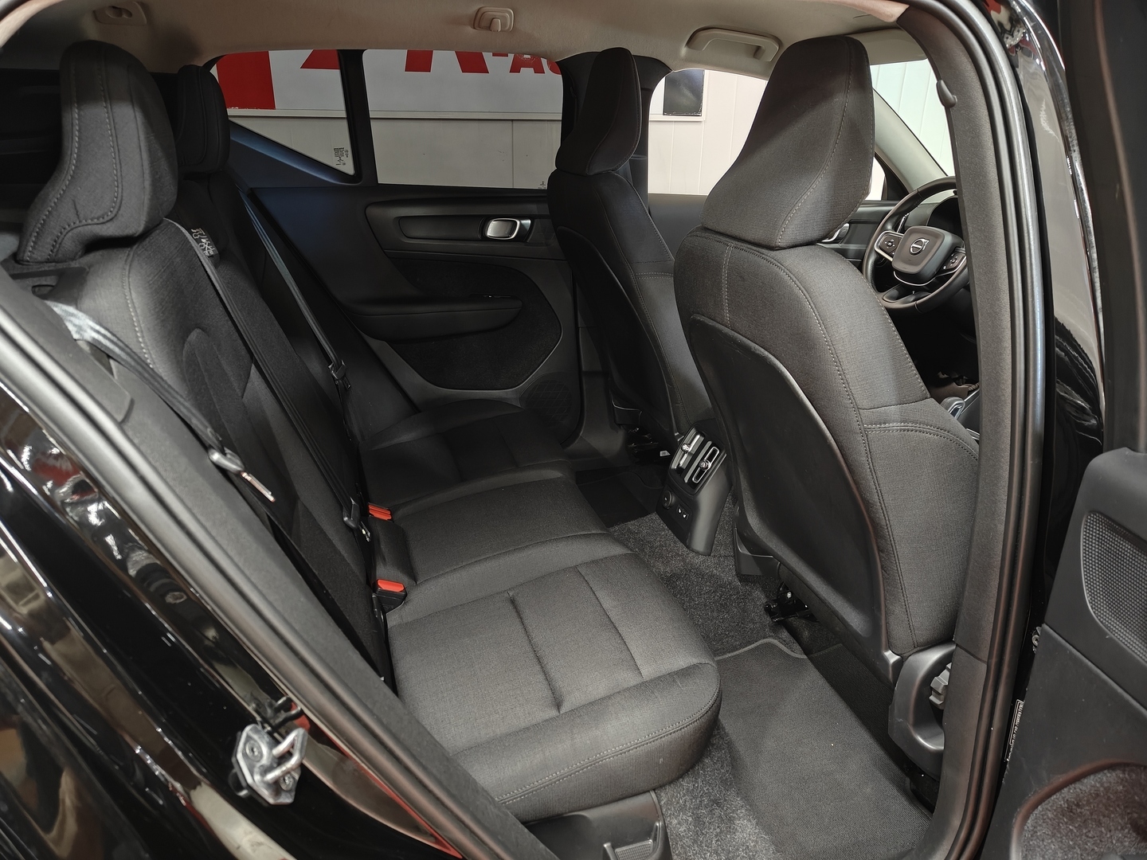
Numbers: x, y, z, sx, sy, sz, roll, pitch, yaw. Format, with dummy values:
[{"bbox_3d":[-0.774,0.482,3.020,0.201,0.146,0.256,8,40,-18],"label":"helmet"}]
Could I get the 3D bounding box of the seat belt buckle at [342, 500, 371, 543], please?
[{"bbox_3d":[-0.342,0.143,1.250,0.028,0.070,0.050,-23,27,-8],"label":"seat belt buckle"}]

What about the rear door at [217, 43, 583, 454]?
[{"bbox_3d":[-0.388,-0.358,1.986,0.958,1.102,0.278,-6,24,-16],"label":"rear door"}]

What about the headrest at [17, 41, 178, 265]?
[{"bbox_3d":[-0.436,-0.263,0.749,0.134,0.198,0.247,-6,24,-16],"label":"headrest"}]

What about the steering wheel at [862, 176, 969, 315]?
[{"bbox_3d":[0.876,-0.466,1.972,0.110,0.370,0.375,24,13,-26],"label":"steering wheel"}]

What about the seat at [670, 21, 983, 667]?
[{"bbox_3d":[0.602,-0.025,1.217,0.865,1.012,0.551,-6,24,-16],"label":"seat"}]

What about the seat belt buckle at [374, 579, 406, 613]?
[{"bbox_3d":[-0.280,0.258,1.215,0.044,0.058,0.030,-6,24,-16],"label":"seat belt buckle"}]

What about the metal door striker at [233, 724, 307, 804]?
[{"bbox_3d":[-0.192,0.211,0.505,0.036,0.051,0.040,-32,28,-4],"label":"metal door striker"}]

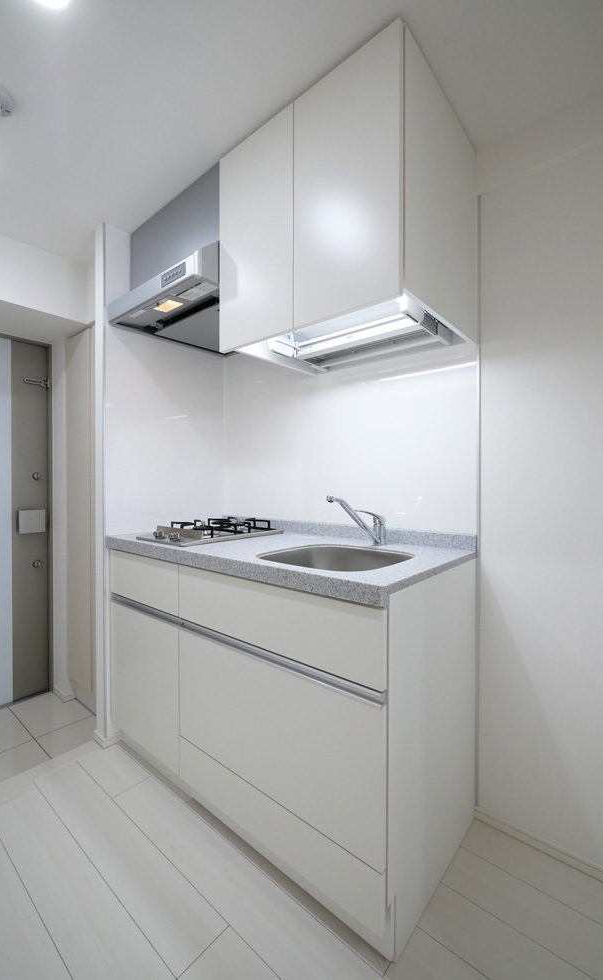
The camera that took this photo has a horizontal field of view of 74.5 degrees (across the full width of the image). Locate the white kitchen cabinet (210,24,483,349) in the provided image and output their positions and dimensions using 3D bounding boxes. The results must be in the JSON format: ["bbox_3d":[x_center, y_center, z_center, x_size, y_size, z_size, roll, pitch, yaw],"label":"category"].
[{"bbox_3d":[0.140,-0.762,1.288,0.658,0.627,0.506,0,0,41],"label":"white kitchen cabinet"}]

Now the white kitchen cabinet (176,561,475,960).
[{"bbox_3d":[0.069,0.640,1.300,0.784,0.813,0.577,0,0,41],"label":"white kitchen cabinet"}]

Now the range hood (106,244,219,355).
[{"bbox_3d":[-0.390,-0.783,1.704,0.622,0.156,0.566,0,0,41],"label":"range hood"}]

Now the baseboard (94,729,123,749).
[{"bbox_3d":[-0.805,1.025,1.656,0.097,0.042,0.078,0,0,41],"label":"baseboard"}]

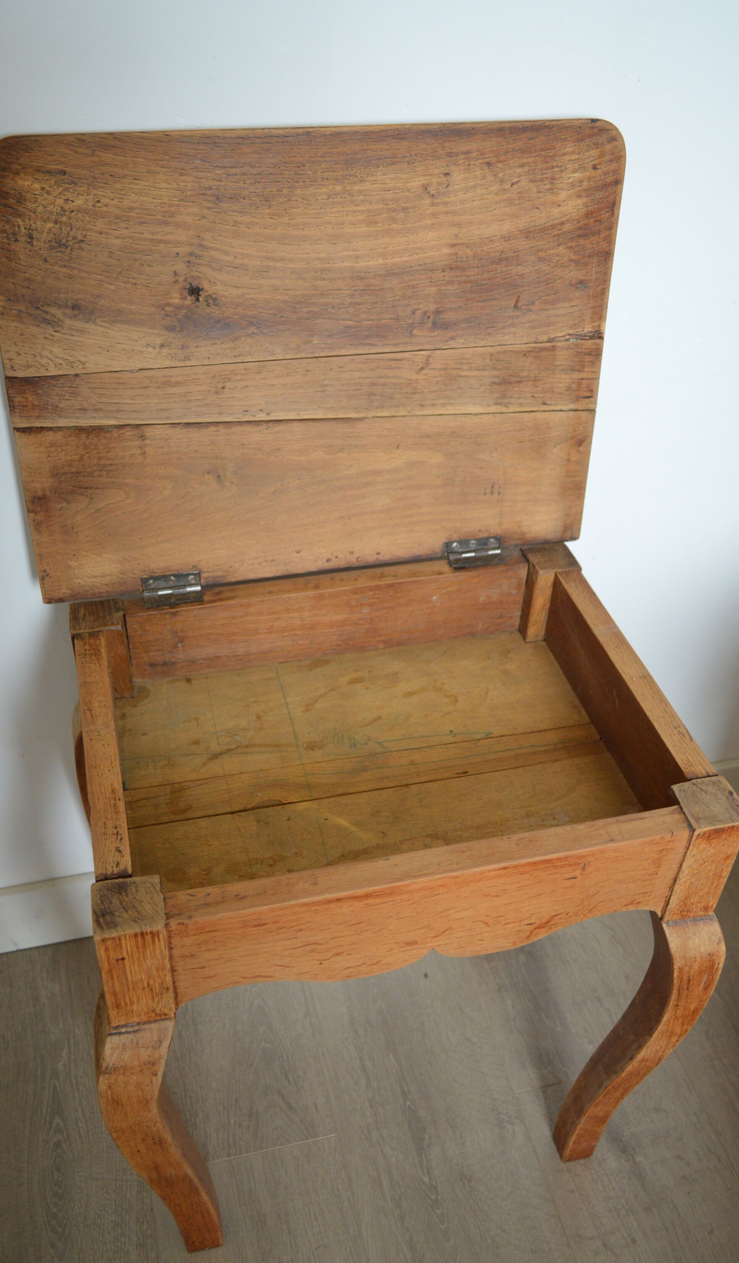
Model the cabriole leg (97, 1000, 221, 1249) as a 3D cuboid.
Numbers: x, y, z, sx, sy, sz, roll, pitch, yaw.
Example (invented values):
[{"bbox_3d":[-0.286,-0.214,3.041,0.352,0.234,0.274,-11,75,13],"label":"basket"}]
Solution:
[{"bbox_3d":[-0.174,0.423,0.971,0.082,0.407,0.068,-7,40,-12],"label":"cabriole leg"}]

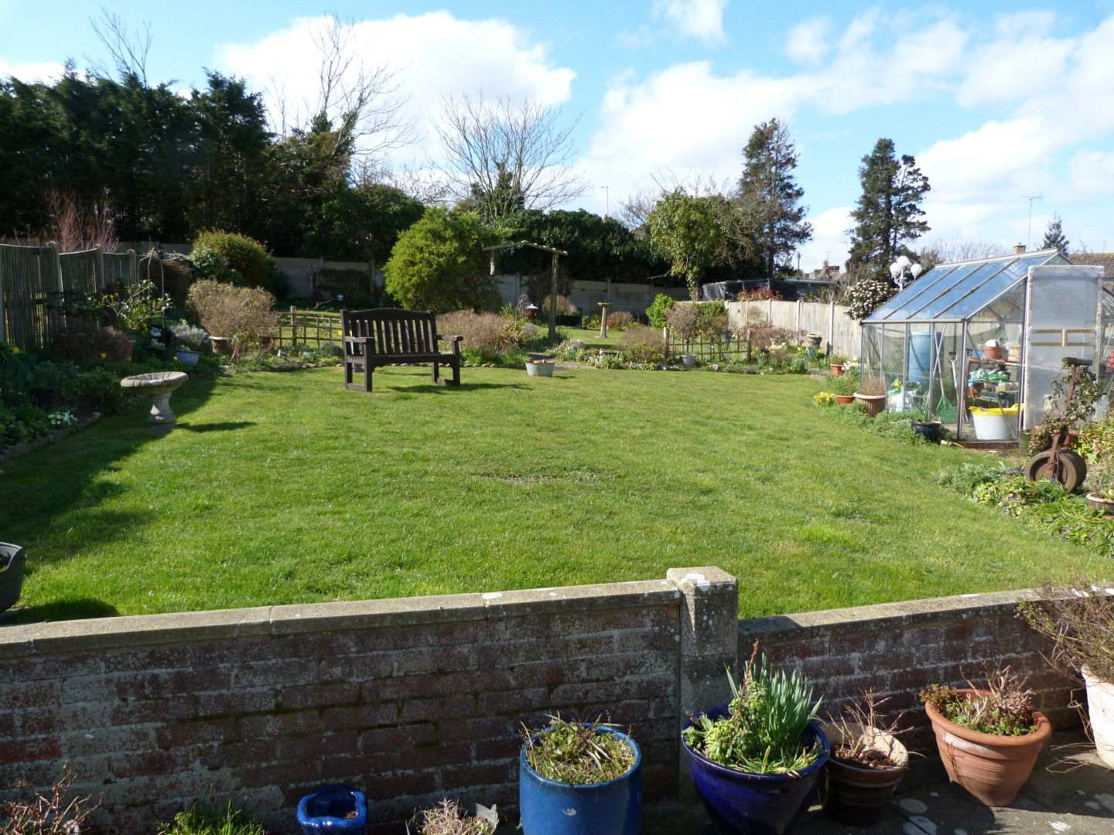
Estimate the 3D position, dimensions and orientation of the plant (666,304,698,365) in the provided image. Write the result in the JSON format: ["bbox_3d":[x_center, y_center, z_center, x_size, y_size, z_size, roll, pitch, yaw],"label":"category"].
[{"bbox_3d":[2.441,-1.609,15.724,0.646,1.210,0.620,-1,7,0],"label":"plant"}]

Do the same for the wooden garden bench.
[{"bbox_3d":[-1.857,-0.820,9.641,1.240,0.910,0.600,-6,9,-40],"label":"wooden garden bench"}]

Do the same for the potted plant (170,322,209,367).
[{"bbox_3d":[-4.902,-0.973,10.750,0.470,0.596,0.470,-1,7,0],"label":"potted plant"}]

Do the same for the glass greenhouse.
[{"bbox_3d":[5.140,-0.890,9.682,1.968,1.999,2.520,-1,7,-3],"label":"glass greenhouse"}]

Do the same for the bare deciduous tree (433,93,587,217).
[{"bbox_3d":[-1.997,-9.428,36.159,6.813,9.971,6.600,-1,7,0],"label":"bare deciduous tree"}]

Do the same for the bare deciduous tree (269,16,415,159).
[{"bbox_3d":[-8.800,-10.478,33.000,6.000,12.200,5.500,-1,6,0],"label":"bare deciduous tree"}]

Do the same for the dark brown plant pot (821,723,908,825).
[{"bbox_3d":[0.942,1.133,2.524,0.282,0.217,0.282,-1,7,0],"label":"dark brown plant pot"}]

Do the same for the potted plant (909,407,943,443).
[{"bbox_3d":[3.880,0.078,8.450,0.310,0.360,0.310,-1,6,0],"label":"potted plant"}]

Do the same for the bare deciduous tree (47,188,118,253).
[{"bbox_3d":[-9.147,-2.926,15.500,1.500,3.000,1.400,-1,6,0],"label":"bare deciduous tree"}]

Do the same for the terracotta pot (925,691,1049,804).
[{"bbox_3d":[1.405,1.089,2.628,0.348,0.266,0.348,-1,7,0],"label":"terracotta pot"}]

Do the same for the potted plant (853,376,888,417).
[{"bbox_3d":[3.861,-0.241,9.900,0.390,0.500,0.390,-1,6,0],"label":"potted plant"}]

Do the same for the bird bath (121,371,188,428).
[{"bbox_3d":[-3.245,-0.141,6.500,0.490,0.430,0.490,-1,6,0],"label":"bird bath"}]

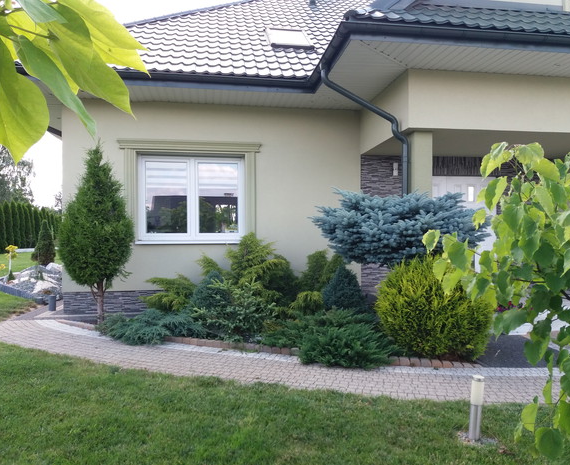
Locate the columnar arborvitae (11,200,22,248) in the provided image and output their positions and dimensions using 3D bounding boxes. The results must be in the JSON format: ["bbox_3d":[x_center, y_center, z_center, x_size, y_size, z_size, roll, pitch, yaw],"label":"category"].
[{"bbox_3d":[-13.064,-0.309,24.400,0.560,2.450,0.560,0,-1,-9],"label":"columnar arborvitae"}]

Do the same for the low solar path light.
[{"bbox_3d":[1.347,1.232,3.530,0.082,0.450,0.082,4,0,-9],"label":"low solar path light"}]

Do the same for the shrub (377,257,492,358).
[{"bbox_3d":[1.774,0.825,5.950,1.360,1.220,1.300,0,-1,-9],"label":"shrub"}]

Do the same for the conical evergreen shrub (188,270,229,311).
[{"bbox_3d":[-1.107,0.900,7.400,0.650,0.679,0.650,0,0,0],"label":"conical evergreen shrub"}]

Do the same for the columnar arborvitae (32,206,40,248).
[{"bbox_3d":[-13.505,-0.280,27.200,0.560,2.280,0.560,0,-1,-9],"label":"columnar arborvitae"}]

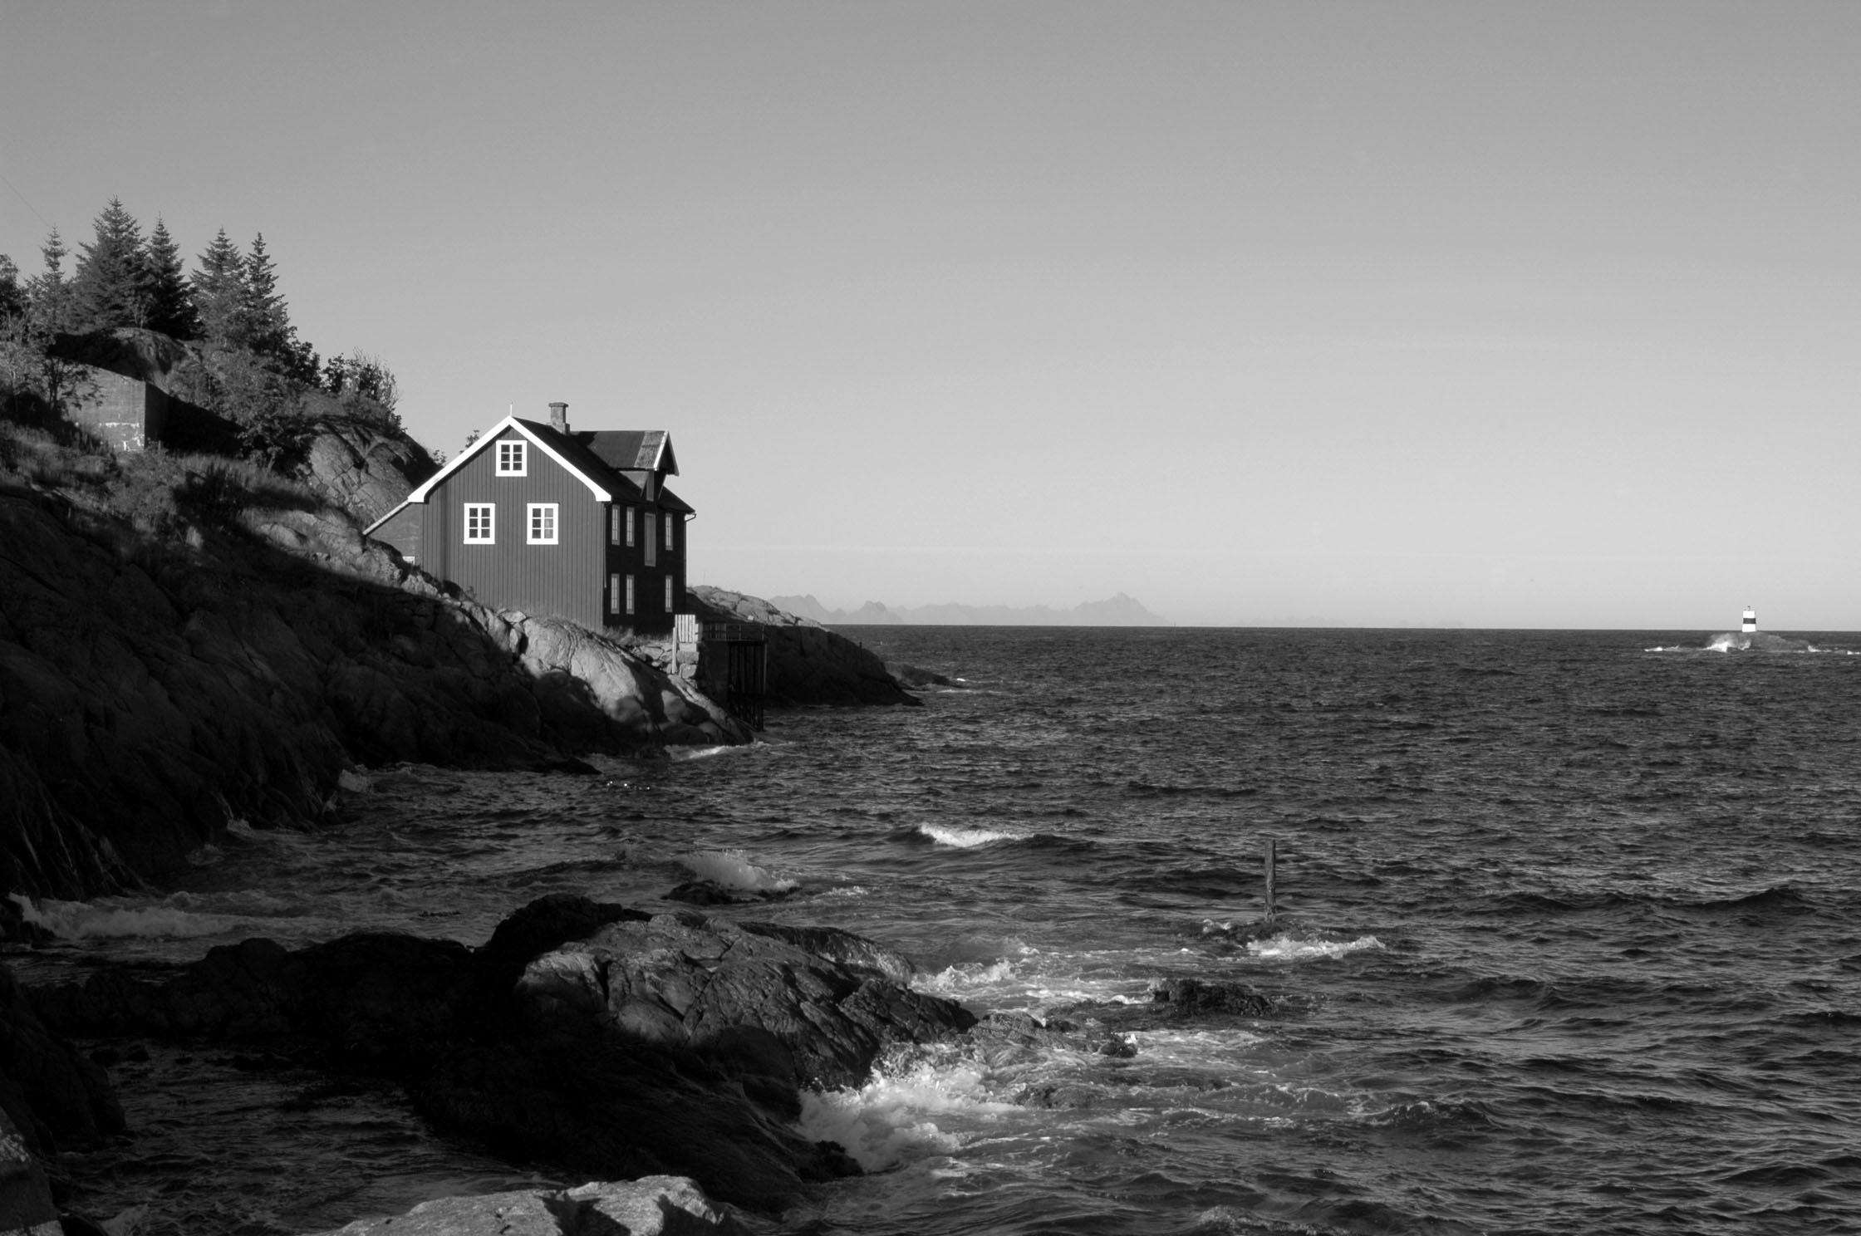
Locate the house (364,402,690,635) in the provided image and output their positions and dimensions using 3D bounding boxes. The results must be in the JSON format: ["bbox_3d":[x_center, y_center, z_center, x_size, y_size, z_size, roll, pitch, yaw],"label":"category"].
[{"bbox_3d":[-16.449,-4.024,112.153,10.418,9.300,13.825,0,0,9],"label":"house"}]

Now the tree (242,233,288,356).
[{"bbox_3d":[-28.555,-13.857,115.000,2.192,5.356,2.192,0,0,0],"label":"tree"}]

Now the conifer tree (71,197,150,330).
[{"bbox_3d":[-34.851,-15.064,114.000,3.334,5.618,3.334,0,0,0],"label":"conifer tree"}]

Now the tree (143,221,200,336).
[{"bbox_3d":[-32.793,-14.669,116.000,2.450,5.277,2.450,0,0,0],"label":"tree"}]

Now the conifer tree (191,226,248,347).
[{"bbox_3d":[-30.424,-14.200,115.000,2.367,4.920,2.367,0,0,0],"label":"conifer tree"}]

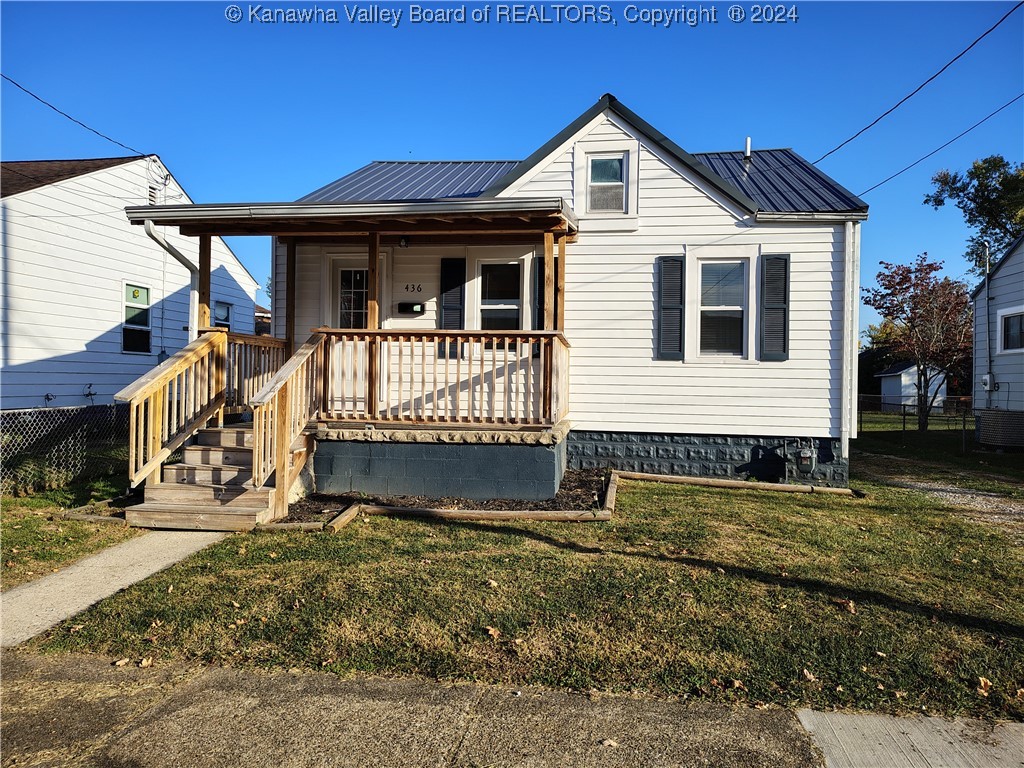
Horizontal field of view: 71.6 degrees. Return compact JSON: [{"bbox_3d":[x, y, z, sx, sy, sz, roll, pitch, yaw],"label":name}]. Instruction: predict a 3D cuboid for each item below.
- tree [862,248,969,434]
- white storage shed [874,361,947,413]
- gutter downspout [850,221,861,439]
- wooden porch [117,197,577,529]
[{"bbox_3d":[13.497,-1.368,23.409,3.900,5.899,3.900,1,0,9],"label":"tree"},{"bbox_3d":[23.031,0.234,40.915,2.550,2.949,3.400,1,0,9],"label":"white storage shed"},{"bbox_3d":[4.484,-0.700,9.276,0.080,2.808,0.080,1,0,9],"label":"gutter downspout"},{"bbox_3d":[-1.744,-0.423,8.508,4.870,3.800,3.370,1,0,9],"label":"wooden porch"}]

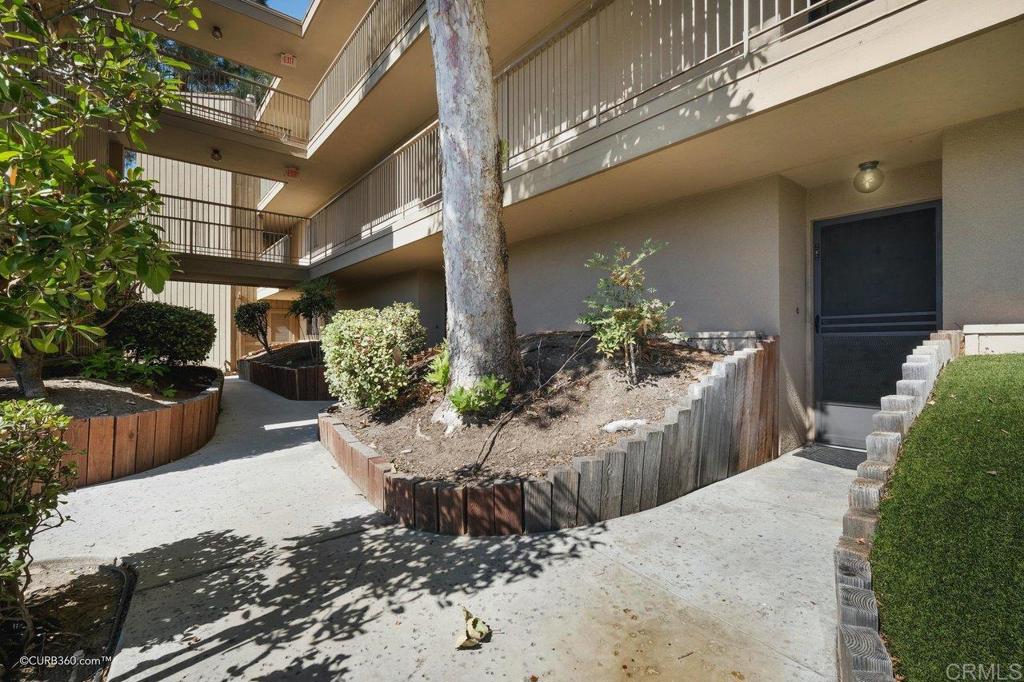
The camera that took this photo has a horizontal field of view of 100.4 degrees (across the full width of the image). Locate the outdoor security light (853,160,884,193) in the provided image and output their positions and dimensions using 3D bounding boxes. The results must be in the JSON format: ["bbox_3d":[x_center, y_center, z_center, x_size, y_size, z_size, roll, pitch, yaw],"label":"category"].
[{"bbox_3d":[2.775,-1.265,3.320,0.190,0.230,0.190,-1,1,-41],"label":"outdoor security light"}]

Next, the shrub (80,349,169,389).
[{"bbox_3d":[-5.088,0.348,5.600,0.870,0.500,1.150,-1,1,-41],"label":"shrub"}]

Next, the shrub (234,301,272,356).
[{"bbox_3d":[-5.940,-0.287,9.800,0.780,1.300,0.780,-1,1,-41],"label":"shrub"}]

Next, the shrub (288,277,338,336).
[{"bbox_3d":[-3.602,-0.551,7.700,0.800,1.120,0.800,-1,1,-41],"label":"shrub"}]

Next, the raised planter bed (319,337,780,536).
[{"bbox_3d":[-0.418,0.452,4.307,2.950,1.000,4.600,-1,1,-41],"label":"raised planter bed"}]

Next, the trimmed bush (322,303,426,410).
[{"bbox_3d":[-1.445,0.130,4.450,0.980,1.020,1.020,-1,1,-41],"label":"trimmed bush"}]

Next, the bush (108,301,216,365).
[{"bbox_3d":[-5.999,-0.111,7.300,1.350,1.100,1.400,-1,1,-41],"label":"bush"}]

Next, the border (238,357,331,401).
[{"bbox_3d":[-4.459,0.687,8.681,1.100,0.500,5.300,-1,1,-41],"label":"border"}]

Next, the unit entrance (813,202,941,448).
[{"bbox_3d":[3.037,-0.076,3.601,0.100,2.050,0.840,-1,1,-41],"label":"unit entrance"}]

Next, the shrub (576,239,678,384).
[{"bbox_3d":[0.902,-0.223,3.330,0.720,1.140,0.750,0,0,0],"label":"shrub"}]

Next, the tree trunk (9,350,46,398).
[{"bbox_3d":[-4.251,0.295,3.750,0.200,0.430,0.200,-1,1,-41],"label":"tree trunk"}]

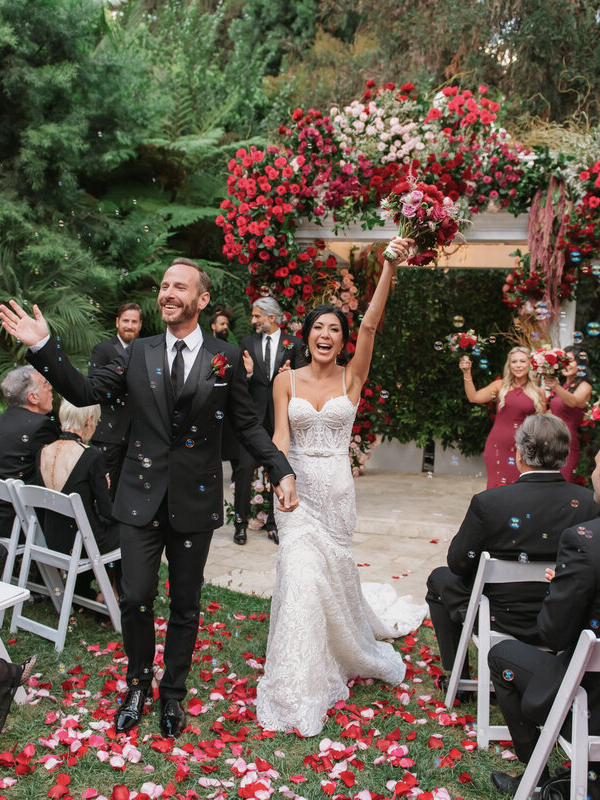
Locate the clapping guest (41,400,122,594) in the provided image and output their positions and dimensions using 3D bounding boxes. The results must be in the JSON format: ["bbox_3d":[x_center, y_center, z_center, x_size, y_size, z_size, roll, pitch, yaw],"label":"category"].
[{"bbox_3d":[-1.094,0.583,4.174,0.460,1.220,0.700,5,4,32],"label":"clapping guest"}]

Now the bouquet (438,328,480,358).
[{"bbox_3d":[1.192,-0.445,5.863,0.310,0.220,0.280,3,3,12],"label":"bouquet"}]

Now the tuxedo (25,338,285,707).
[{"bbox_3d":[-0.552,0.464,3.186,0.980,1.490,0.450,2,3,-12],"label":"tuxedo"}]

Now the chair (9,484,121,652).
[{"bbox_3d":[-1.165,0.804,4.115,0.455,0.785,0.475,7,6,33],"label":"chair"}]

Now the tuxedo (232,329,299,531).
[{"bbox_3d":[-0.231,0.231,6.050,0.570,1.500,0.340,3,3,0],"label":"tuxedo"}]

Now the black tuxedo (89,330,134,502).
[{"bbox_3d":[-1.215,0.299,5.572,0.560,1.480,0.320,2,3,-13],"label":"black tuxedo"}]

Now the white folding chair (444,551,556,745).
[{"bbox_3d":[0.907,0.989,3.387,0.455,0.785,0.475,3,5,-5],"label":"white folding chair"}]

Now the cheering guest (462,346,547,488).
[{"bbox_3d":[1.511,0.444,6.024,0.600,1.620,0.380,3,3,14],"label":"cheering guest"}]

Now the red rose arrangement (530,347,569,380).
[{"bbox_3d":[1.794,-0.270,5.750,0.270,0.240,0.260,6,4,40],"label":"red rose arrangement"}]

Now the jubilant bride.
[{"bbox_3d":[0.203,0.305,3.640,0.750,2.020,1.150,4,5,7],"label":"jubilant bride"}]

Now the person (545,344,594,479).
[{"bbox_3d":[1.967,0.418,6.048,0.460,1.675,0.450,6,4,40],"label":"person"}]

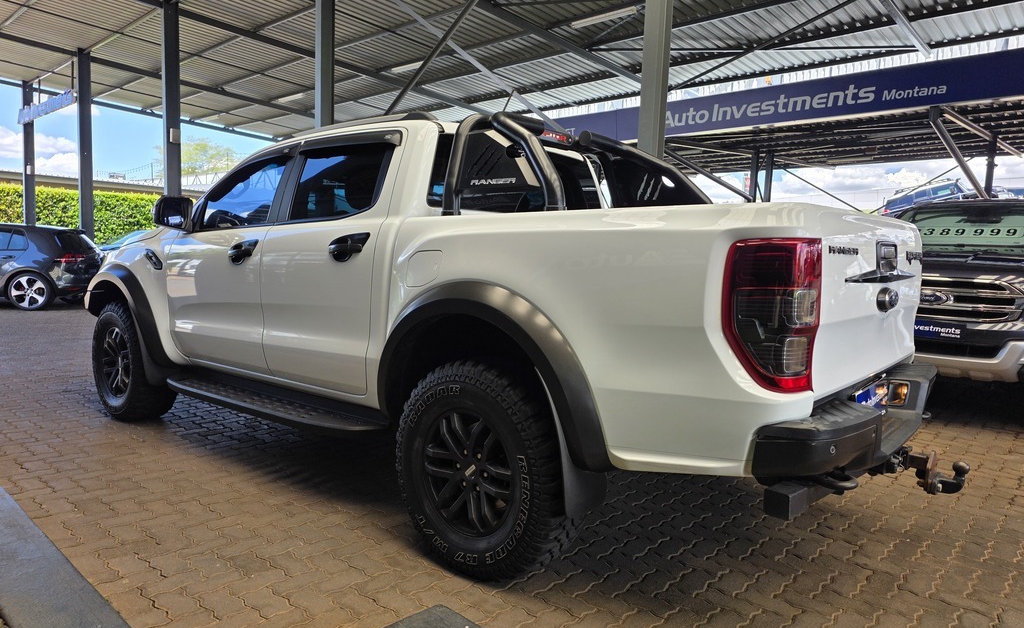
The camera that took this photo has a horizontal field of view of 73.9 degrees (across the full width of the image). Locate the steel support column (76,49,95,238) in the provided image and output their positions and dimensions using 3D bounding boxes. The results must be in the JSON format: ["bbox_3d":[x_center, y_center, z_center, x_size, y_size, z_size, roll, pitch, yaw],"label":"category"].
[{"bbox_3d":[-9.048,-2.970,14.463,0.131,5.172,0.185,7,7,43],"label":"steel support column"}]

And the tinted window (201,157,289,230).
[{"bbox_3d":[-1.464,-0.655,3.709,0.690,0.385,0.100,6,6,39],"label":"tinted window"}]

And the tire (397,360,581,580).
[{"bbox_3d":[-0.096,0.583,2.618,0.792,0.792,0.270,6,6,39],"label":"tire"}]

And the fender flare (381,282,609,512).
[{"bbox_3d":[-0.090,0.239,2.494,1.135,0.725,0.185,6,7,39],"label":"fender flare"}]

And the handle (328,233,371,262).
[{"bbox_3d":[-0.676,-0.281,2.874,0.240,0.120,0.060,6,6,39],"label":"handle"}]

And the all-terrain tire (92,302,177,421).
[{"bbox_3d":[-2.558,0.311,4.631,0.820,0.815,0.280,6,7,39],"label":"all-terrain tire"}]

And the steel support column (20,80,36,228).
[{"bbox_3d":[-12.024,-3.229,17.035,0.150,5.102,0.200,6,7,42],"label":"steel support column"}]

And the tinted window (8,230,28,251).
[{"bbox_3d":[-8.168,-1.215,11.257,0.298,0.305,0.070,1,5,-11],"label":"tinted window"}]

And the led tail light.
[{"bbox_3d":[0.708,-0.002,1.869,0.220,0.410,0.145,6,6,39],"label":"led tail light"}]

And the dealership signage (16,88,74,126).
[{"bbox_3d":[-10.906,-4.805,15.828,4.750,0.380,0.130,7,7,43],"label":"dealership signage"}]

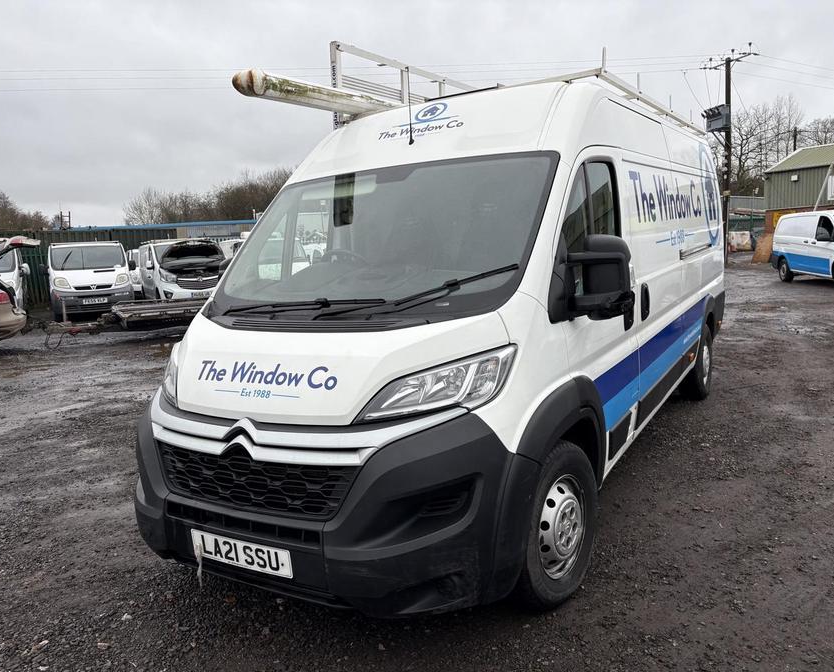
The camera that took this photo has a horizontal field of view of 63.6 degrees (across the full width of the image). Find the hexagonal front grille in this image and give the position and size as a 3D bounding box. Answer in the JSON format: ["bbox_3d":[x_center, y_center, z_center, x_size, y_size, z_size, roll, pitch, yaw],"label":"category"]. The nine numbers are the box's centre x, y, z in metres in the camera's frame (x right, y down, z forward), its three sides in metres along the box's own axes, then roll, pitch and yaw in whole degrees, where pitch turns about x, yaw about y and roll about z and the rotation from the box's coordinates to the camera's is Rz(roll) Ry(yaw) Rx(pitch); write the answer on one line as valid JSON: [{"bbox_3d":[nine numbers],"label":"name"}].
[{"bbox_3d":[-0.672,0.534,2.612,1.070,0.230,0.140,1,10,31],"label":"hexagonal front grille"}]

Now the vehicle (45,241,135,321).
[{"bbox_3d":[-9.174,-1.584,18.798,1.900,1.970,4.780,-6,8,-25],"label":"vehicle"}]

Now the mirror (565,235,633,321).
[{"bbox_3d":[0.784,-0.256,2.856,0.270,0.370,0.200,1,10,31],"label":"mirror"}]

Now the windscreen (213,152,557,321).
[{"bbox_3d":[-0.237,-0.465,3.308,1.720,0.180,1.080,1,52,31],"label":"windscreen"}]

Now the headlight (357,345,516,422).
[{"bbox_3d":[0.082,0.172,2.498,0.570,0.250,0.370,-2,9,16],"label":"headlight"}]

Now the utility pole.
[{"bbox_3d":[13.978,-8.022,30.490,0.950,9.750,2.400,-8,9,-35],"label":"utility pole"}]

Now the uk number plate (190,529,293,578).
[{"bbox_3d":[-0.684,0.838,2.599,0.520,0.111,0.015,1,10,31],"label":"uk number plate"}]

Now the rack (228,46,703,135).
[{"bbox_3d":[0.861,-1.911,5.242,1.890,0.620,4.970,1,10,31],"label":"rack"}]

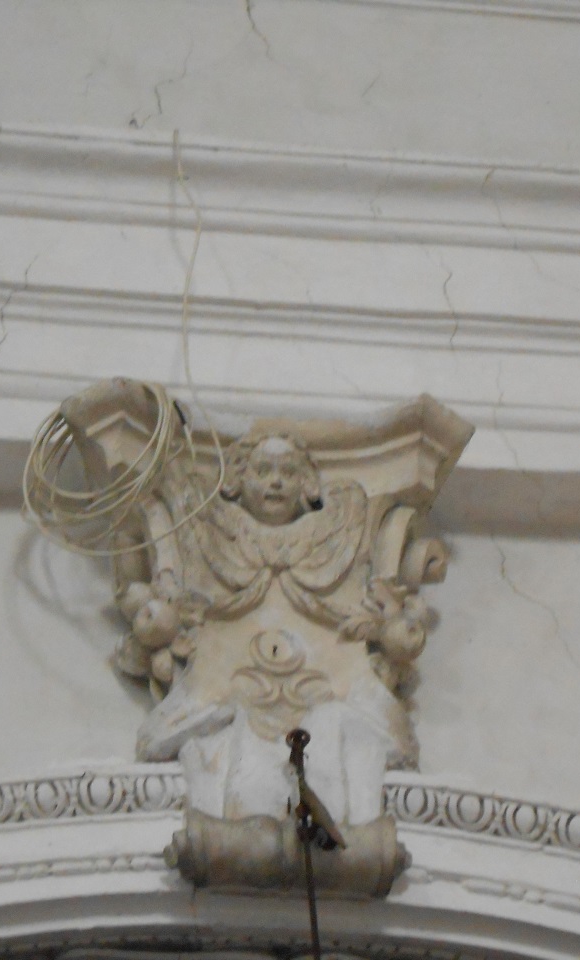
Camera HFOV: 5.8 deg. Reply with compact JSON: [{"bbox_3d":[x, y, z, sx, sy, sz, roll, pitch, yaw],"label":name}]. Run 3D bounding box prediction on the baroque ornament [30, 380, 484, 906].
[{"bbox_3d":[-0.021,0.351,12.007,0.890,1.050,0.420,3,-35,-14],"label":"baroque ornament"}]

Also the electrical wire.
[{"bbox_3d":[-0.384,-0.280,12.236,0.420,1.120,0.270,3,-35,-14],"label":"electrical wire"}]

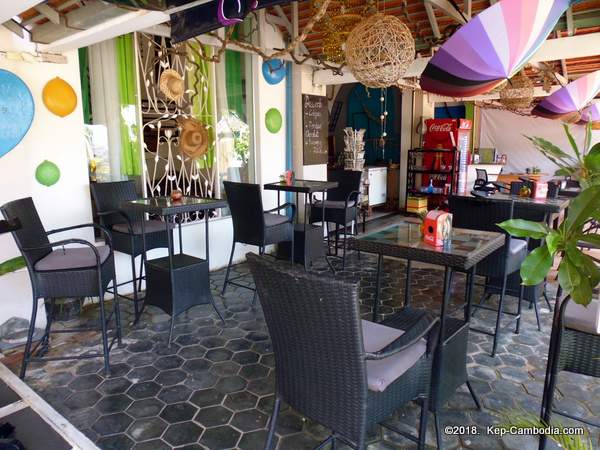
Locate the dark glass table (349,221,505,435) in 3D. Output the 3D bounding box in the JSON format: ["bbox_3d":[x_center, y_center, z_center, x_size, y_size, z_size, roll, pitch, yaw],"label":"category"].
[{"bbox_3d":[0.664,0.570,2.276,0.600,1.050,0.600,10,15,39],"label":"dark glass table"}]

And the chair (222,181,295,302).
[{"bbox_3d":[-0.424,0.132,4.221,0.490,1.143,0.575,8,14,34],"label":"chair"}]

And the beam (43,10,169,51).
[{"bbox_3d":[-1.365,-1.417,2.957,1.550,0.120,0.160,10,14,38],"label":"beam"}]

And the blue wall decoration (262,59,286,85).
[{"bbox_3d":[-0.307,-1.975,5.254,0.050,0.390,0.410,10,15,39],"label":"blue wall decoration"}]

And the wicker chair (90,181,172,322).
[{"bbox_3d":[-1.499,0.202,3.820,0.575,1.143,0.490,8,13,32],"label":"wicker chair"}]

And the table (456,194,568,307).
[{"bbox_3d":[1.957,0.297,3.732,0.610,1.056,0.610,9,14,37],"label":"table"}]

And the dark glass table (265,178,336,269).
[{"bbox_3d":[0.019,0.063,4.805,0.610,1.056,0.610,8,14,33],"label":"dark glass table"}]

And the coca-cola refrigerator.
[{"bbox_3d":[2.926,-1.141,8.394,0.650,1.860,0.710,9,14,37],"label":"coca-cola refrigerator"}]

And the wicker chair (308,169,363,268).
[{"bbox_3d":[0.460,-0.087,5.260,0.540,1.140,0.560,8,13,31],"label":"wicker chair"}]

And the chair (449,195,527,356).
[{"bbox_3d":[1.417,0.335,3.241,0.540,1.140,0.560,9,15,37],"label":"chair"}]

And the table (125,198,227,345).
[{"bbox_3d":[-0.997,0.325,3.399,0.600,1.050,0.600,10,15,39],"label":"table"}]

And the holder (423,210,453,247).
[{"bbox_3d":[0.661,0.015,1.992,0.100,0.150,0.100,-5,13,-23],"label":"holder"}]

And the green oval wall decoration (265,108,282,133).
[{"bbox_3d":[-0.343,-1.367,5.478,0.050,0.330,0.310,10,15,39],"label":"green oval wall decoration"}]

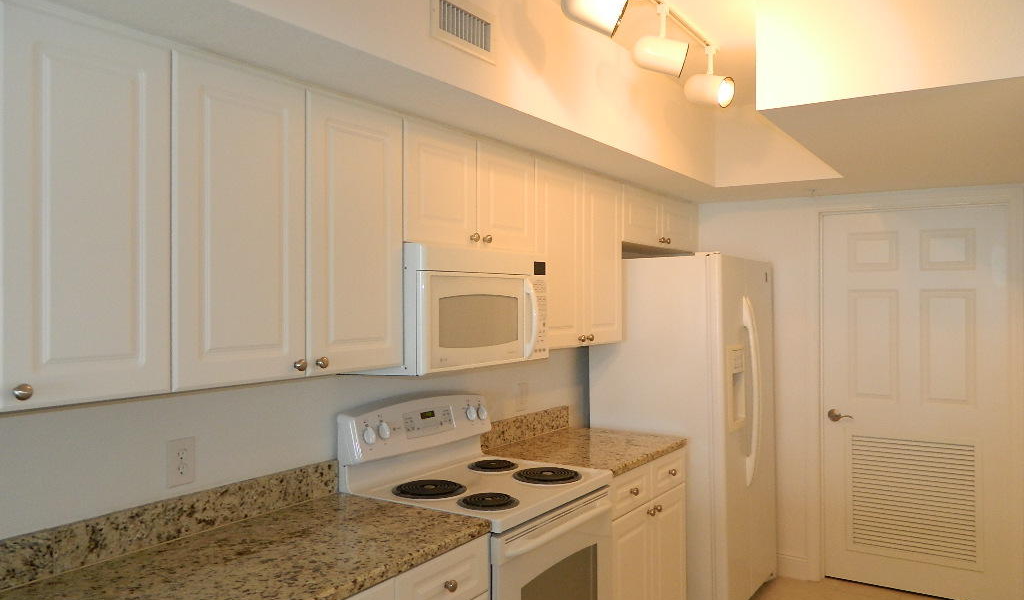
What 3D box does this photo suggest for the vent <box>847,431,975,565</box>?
[{"bbox_3d":[2.103,1.034,3.875,0.600,0.615,0.025,0,0,34],"label":"vent"}]

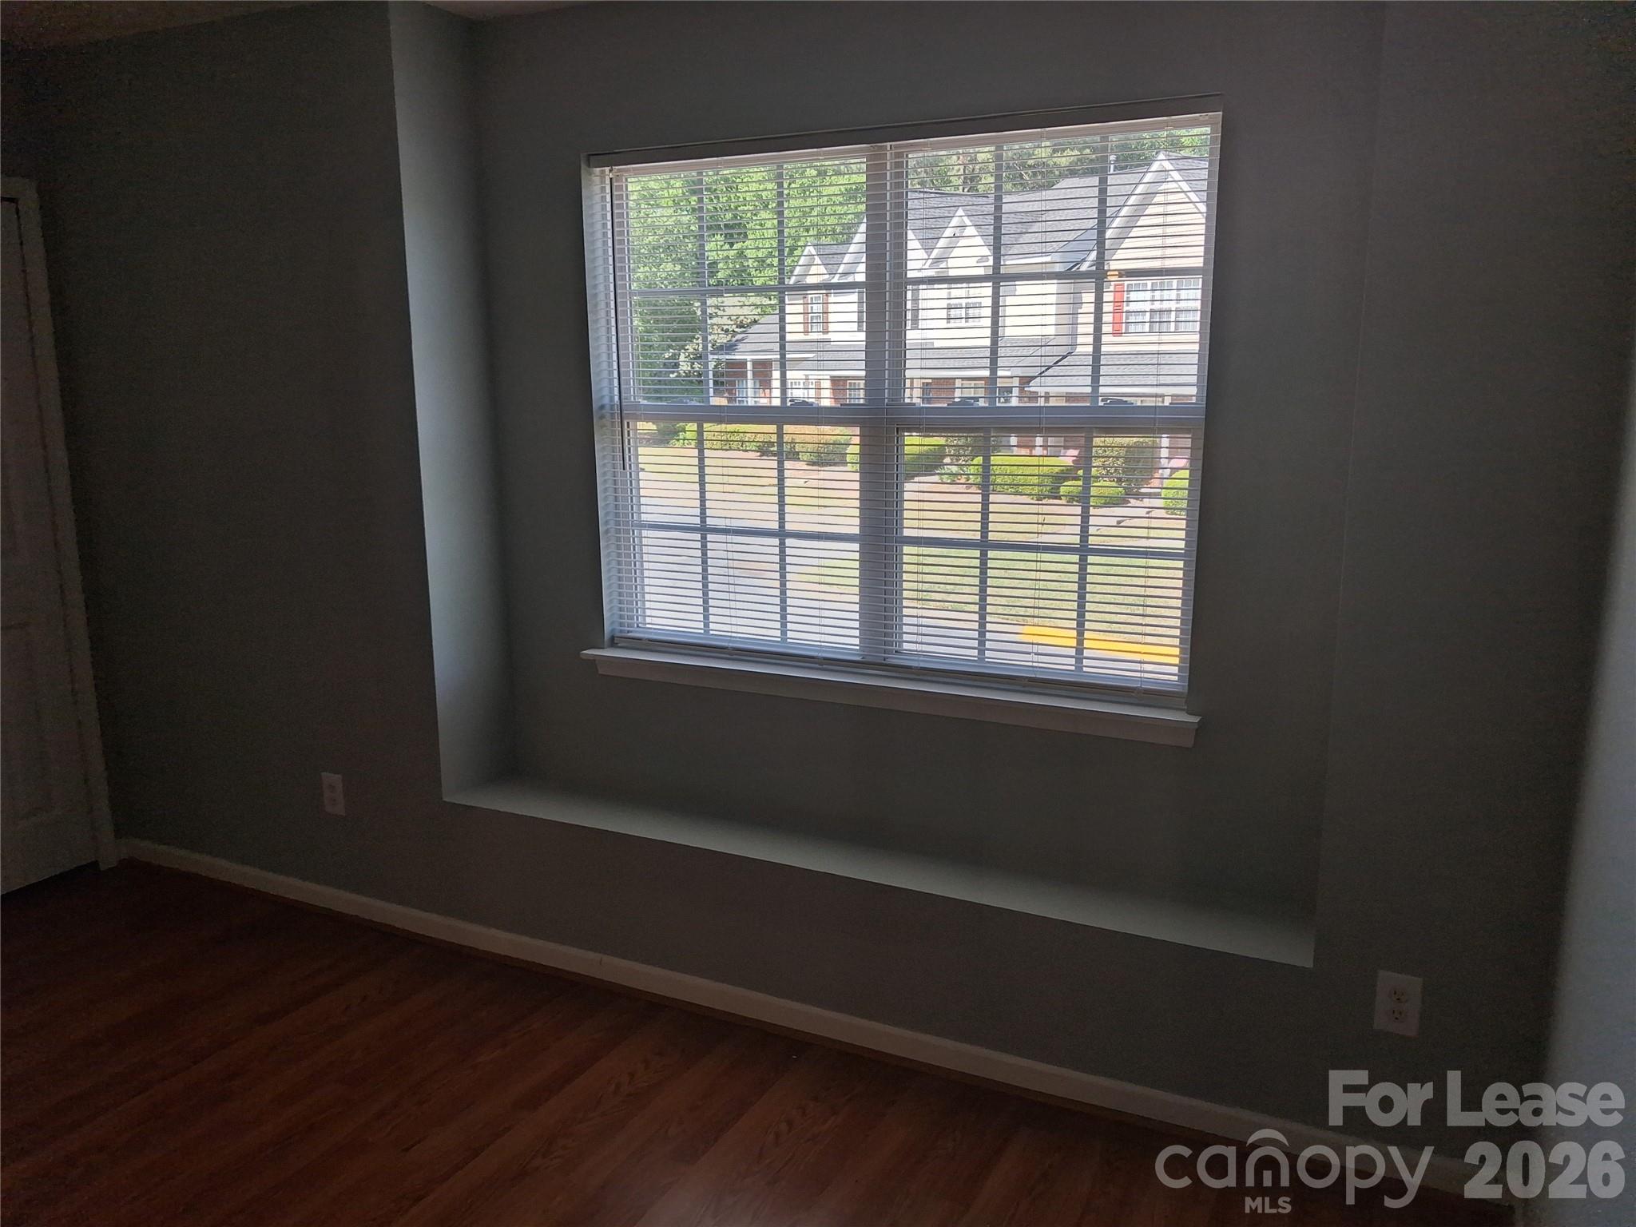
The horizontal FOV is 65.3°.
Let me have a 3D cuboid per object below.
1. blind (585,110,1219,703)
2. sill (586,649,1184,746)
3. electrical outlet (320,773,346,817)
[{"bbox_3d":[0.131,-0.469,3.021,1.545,1.252,0.100,5,13,26],"label":"blind"},{"bbox_3d":[0.106,0.188,3.098,1.604,0.075,0.115,5,13,26],"label":"sill"},{"bbox_3d":[-1.363,0.510,3.584,0.075,0.117,0.010,5,13,26],"label":"electrical outlet"}]

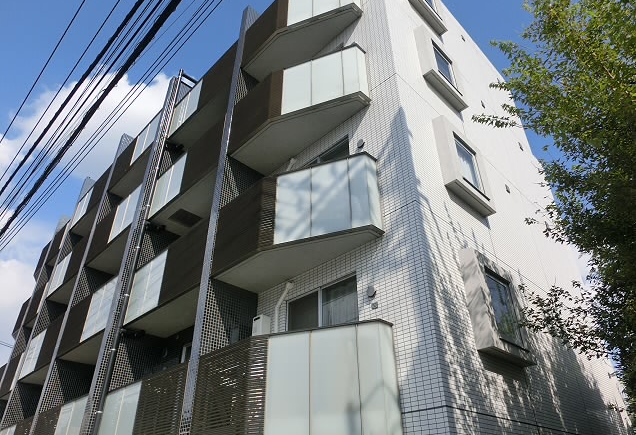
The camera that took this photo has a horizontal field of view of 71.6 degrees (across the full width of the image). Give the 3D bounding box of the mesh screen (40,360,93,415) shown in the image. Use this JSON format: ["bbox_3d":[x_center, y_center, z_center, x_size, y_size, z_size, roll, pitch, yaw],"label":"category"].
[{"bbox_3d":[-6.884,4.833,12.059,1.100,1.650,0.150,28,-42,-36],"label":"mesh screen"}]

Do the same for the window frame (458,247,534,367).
[{"bbox_3d":[2.646,1.339,6.512,1.390,1.490,0.230,28,-42,-36],"label":"window frame"}]

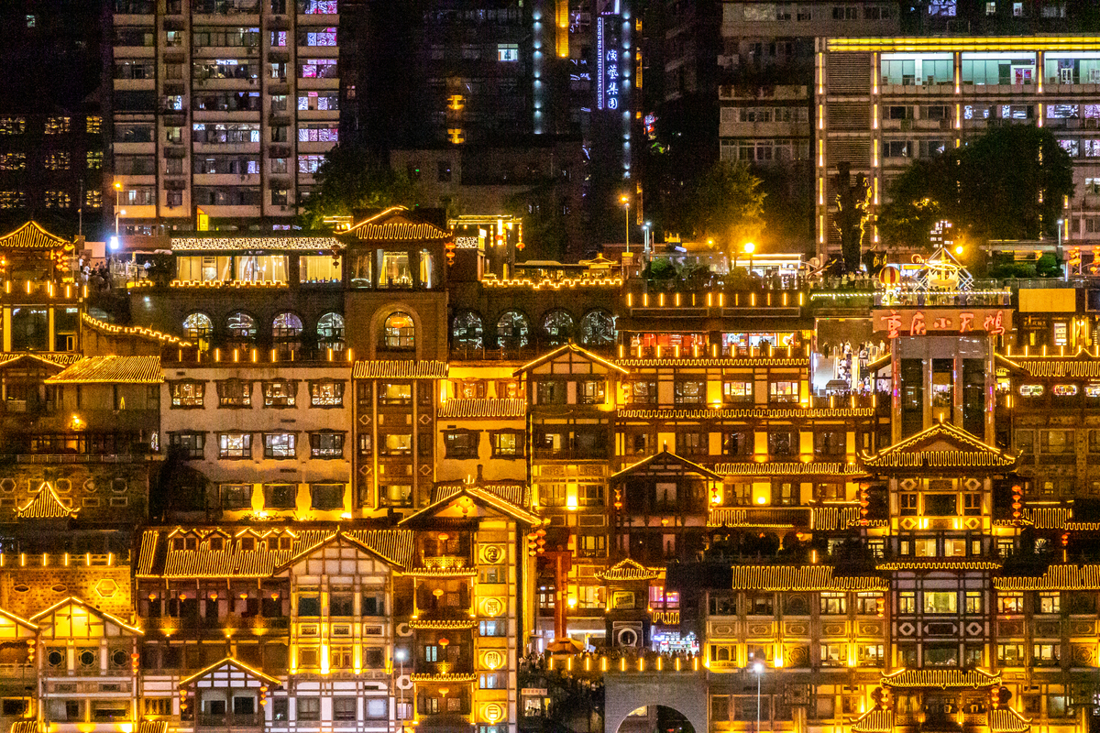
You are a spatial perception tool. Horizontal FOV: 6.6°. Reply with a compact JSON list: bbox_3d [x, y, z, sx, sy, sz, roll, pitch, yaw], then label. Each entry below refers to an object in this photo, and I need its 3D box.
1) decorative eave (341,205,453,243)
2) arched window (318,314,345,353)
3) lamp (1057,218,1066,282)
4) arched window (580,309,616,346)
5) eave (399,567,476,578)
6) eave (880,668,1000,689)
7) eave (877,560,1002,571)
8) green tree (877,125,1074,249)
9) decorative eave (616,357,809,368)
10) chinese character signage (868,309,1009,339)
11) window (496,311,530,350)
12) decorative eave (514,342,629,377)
[{"bbox_3d":[-13.383,-12.499,830.500,9.460,3.210,5.000,0,-2,2],"label":"decorative eave"},{"bbox_3d":[-17.372,-2.737,754.175,2.263,3.212,0.350,0,-1,0],"label":"arched window"},{"bbox_3d":[42.248,-9.653,782.300,0.833,5.148,0.600,0,-1,0],"label":"lamp"},{"bbox_3d":[4.228,-3.342,832.200,3.220,3.540,0.400,0,-2,0],"label":"arched window"},{"bbox_3d":[-9.335,17.392,800.450,6.660,0.930,0.900,0,-2,0],"label":"eave"},{"bbox_3d":[29.930,23.895,725.100,9.263,1.684,2.200,0,-1,0],"label":"eave"},{"bbox_3d":[33.483,17.077,815.000,10.663,0.920,1.200,0,1,5],"label":"eave"},{"bbox_3d":[35.964,-14.440,800.000,16.724,11.924,14.000,0,-1,0],"label":"green tree"},{"bbox_3d":[14.207,-0.280,827.000,16.776,0.936,1.100,0,1,5],"label":"decorative eave"},{"bbox_3d":[34.175,-3.797,826.000,12.306,2.545,0.600,0,1,5],"label":"chinese character signage"},{"bbox_3d":[-2.956,-2.847,754.175,2.774,3.285,0.350,0,-1,0],"label":"window"},{"bbox_3d":[1.686,-0.538,741.500,9.042,2.727,3.000,0,-1,0],"label":"decorative eave"}]

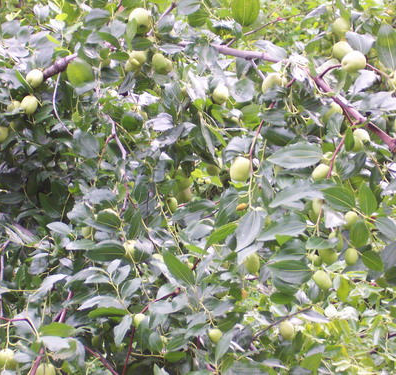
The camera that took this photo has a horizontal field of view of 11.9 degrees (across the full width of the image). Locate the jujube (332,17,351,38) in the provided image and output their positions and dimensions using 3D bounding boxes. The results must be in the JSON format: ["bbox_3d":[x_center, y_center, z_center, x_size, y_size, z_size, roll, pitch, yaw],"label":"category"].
[{"bbox_3d":[0.171,-0.191,2.270,0.021,0.024,0.021,3,0,0],"label":"jujube"}]

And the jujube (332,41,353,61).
[{"bbox_3d":[0.171,-0.162,2.250,0.023,0.024,0.023,0,6,0],"label":"jujube"}]

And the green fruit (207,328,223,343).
[{"bbox_3d":[0.020,0.184,2.350,0.018,0.020,0.018,0,10,0],"label":"green fruit"}]

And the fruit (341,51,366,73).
[{"bbox_3d":[0.183,-0.149,2.250,0.029,0.025,0.025,18,0,-9],"label":"fruit"}]

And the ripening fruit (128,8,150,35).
[{"bbox_3d":[-0.068,-0.192,2.200,0.025,0.029,0.025,0,6,0],"label":"ripening fruit"}]

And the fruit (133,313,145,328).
[{"bbox_3d":[-0.069,0.153,2.200,0.015,0.020,0.015,0,6,0],"label":"fruit"}]

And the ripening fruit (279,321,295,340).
[{"bbox_3d":[0.105,0.170,2.270,0.017,0.023,0.017,0,0,0],"label":"ripening fruit"}]

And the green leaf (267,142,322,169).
[{"bbox_3d":[0.110,-0.036,2.170,0.067,0.033,0.007,-6,-30,-3],"label":"green leaf"}]

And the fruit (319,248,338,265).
[{"bbox_3d":[0.159,0.082,2.320,0.024,0.026,0.024,0,10,0],"label":"fruit"}]

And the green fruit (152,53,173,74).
[{"bbox_3d":[-0.045,-0.153,2.360,0.022,0.027,0.022,-24,9,0],"label":"green fruit"}]

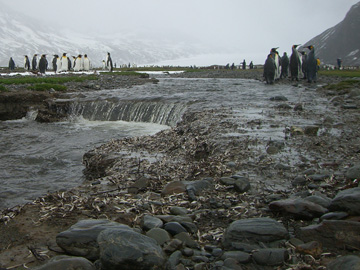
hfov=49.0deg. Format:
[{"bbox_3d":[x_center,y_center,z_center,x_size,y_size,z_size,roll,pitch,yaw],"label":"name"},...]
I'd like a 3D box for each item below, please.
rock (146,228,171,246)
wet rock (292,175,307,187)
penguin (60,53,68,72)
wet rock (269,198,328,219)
[{"bbox_3d":[-0.073,0.347,1.339,0.083,0.050,0.065,-1,10,-3],"label":"rock"},{"bbox_3d":[0.555,0.212,1.836,0.064,0.043,0.055,3,10,17],"label":"wet rock"},{"bbox_3d":[-5.378,-3.366,18.400,0.310,0.880,0.330,-3,10,-14],"label":"penguin"},{"bbox_3d":[0.467,0.293,1.565,0.228,0.058,0.137,0,10,0],"label":"wet rock"}]

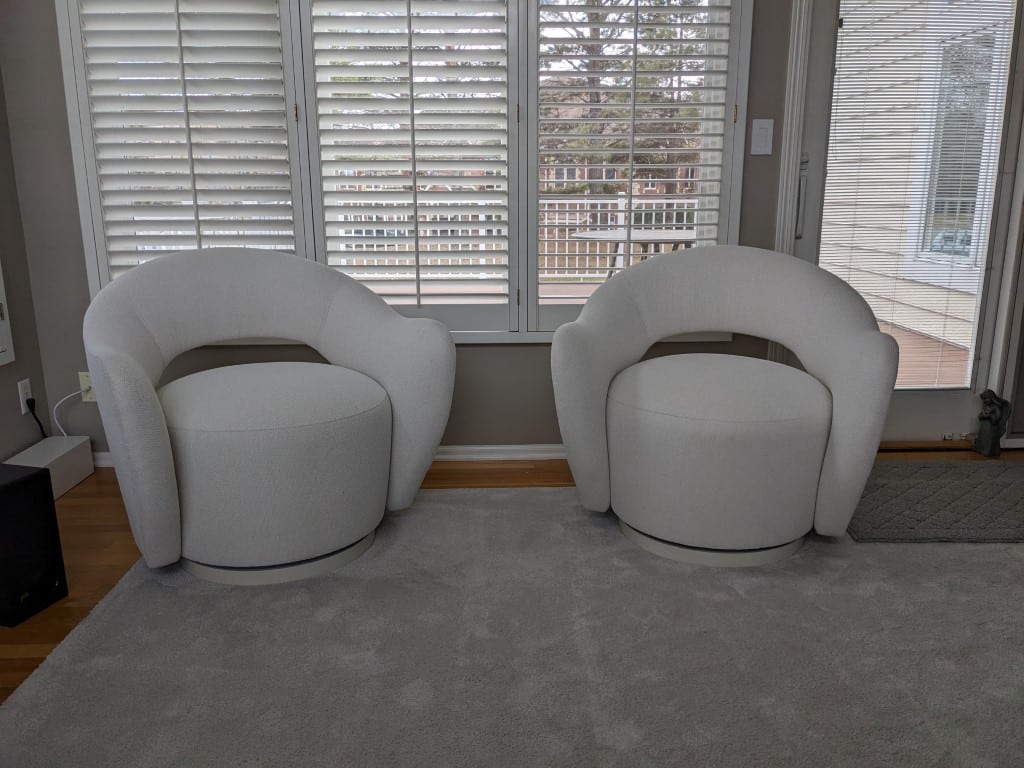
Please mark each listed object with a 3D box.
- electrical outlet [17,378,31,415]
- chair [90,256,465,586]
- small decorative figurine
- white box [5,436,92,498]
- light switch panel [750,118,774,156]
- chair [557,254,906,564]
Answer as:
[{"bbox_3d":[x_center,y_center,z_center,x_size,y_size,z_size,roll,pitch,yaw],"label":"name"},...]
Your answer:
[{"bbox_3d":[-1.684,0.046,2.775,0.010,0.115,0.070,-1,13,-2],"label":"electrical outlet"},{"bbox_3d":[-0.688,0.050,2.220,0.870,0.810,0.750,-9,16,-33],"label":"chair"},{"bbox_3d":[1.833,0.143,3.047,0.105,0.255,0.100,-9,15,-33],"label":"small decorative figurine"},{"bbox_3d":[-1.587,0.302,2.704,0.156,0.134,0.405,-1,13,-4],"label":"white box"},{"bbox_3d":[0.871,-0.856,2.770,0.072,0.116,0.010,-1,13,-2],"label":"light switch panel"},{"bbox_3d":[0.588,0.024,2.307,0.870,0.810,0.750,4,14,17],"label":"chair"}]

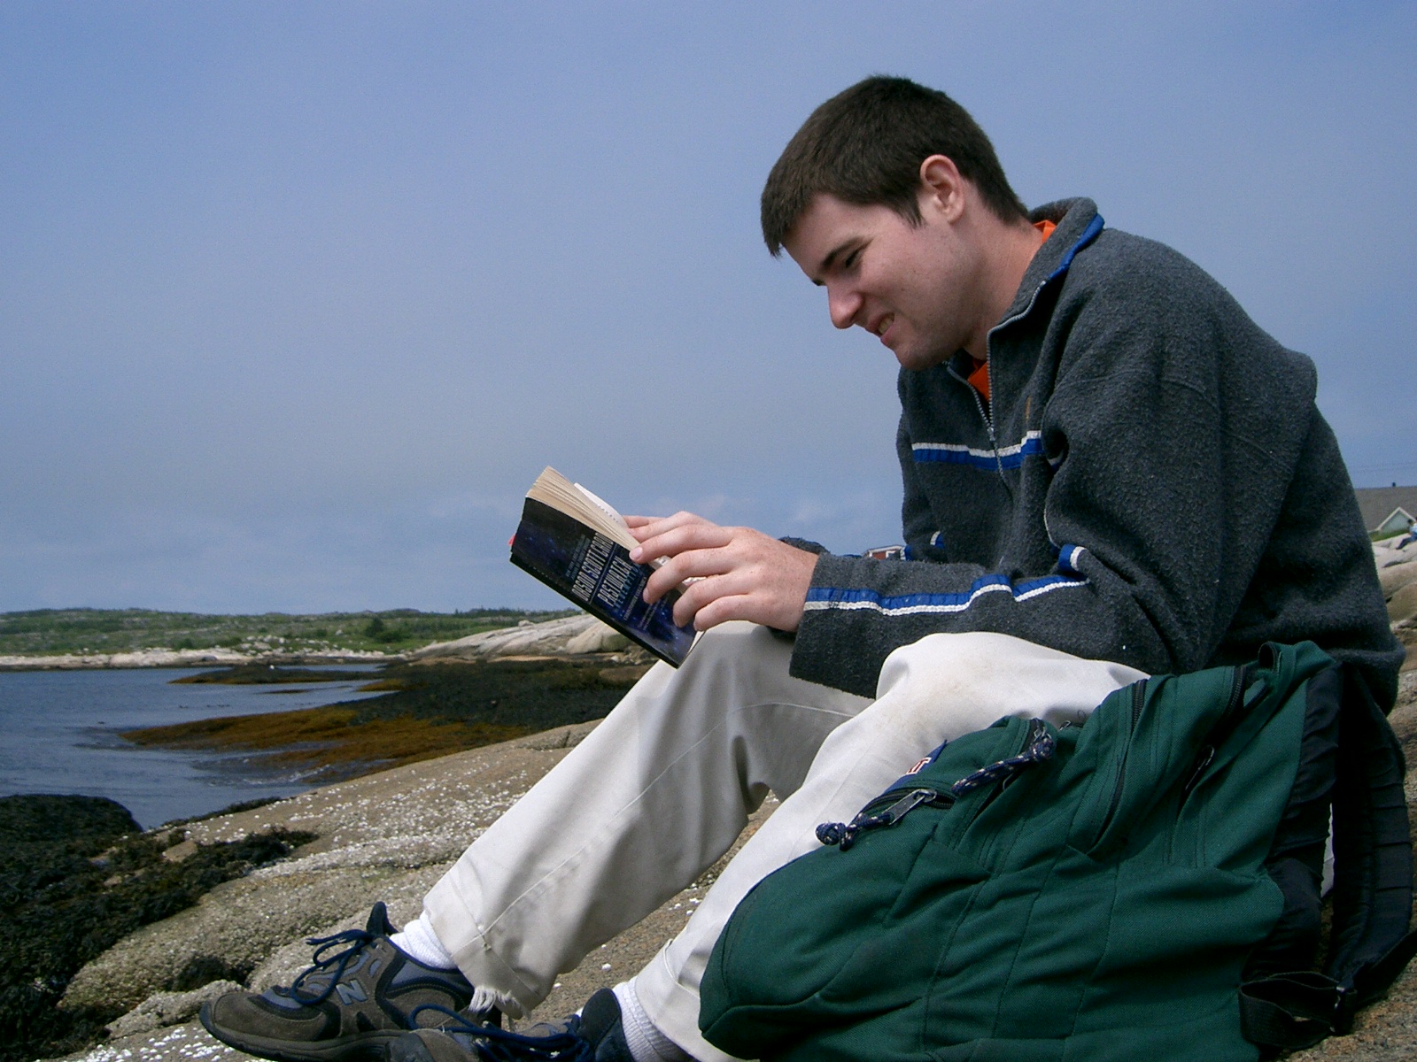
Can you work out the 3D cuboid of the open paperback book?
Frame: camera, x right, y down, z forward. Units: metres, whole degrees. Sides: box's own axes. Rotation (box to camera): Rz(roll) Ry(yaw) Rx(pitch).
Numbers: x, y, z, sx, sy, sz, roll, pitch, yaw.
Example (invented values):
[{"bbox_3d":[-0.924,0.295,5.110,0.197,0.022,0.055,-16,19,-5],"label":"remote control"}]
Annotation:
[{"bbox_3d":[-0.076,0.033,1.375,0.174,0.090,0.165,33,1,5],"label":"open paperback book"}]

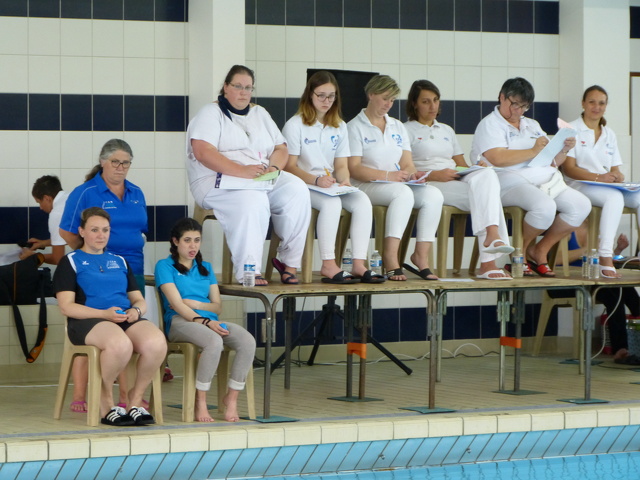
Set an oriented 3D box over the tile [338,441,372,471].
[{"bbox_3d":[0.195,1.228,17.597,0.122,0.245,0.010,-1,46,-34],"label":"tile"}]

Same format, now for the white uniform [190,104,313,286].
[{"bbox_3d":[-0.439,-0.289,18.964,0.640,1.090,0.700,-1,2,-34],"label":"white uniform"}]

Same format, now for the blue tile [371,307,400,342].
[{"bbox_3d":[0.475,0.624,22.554,0.247,0.250,0.010,-1,2,-34],"label":"blue tile"}]

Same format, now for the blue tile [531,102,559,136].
[{"bbox_3d":[1.713,-0.920,23.367,0.247,0.250,0.010,-1,2,-34],"label":"blue tile"}]

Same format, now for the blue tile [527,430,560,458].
[{"bbox_3d":[1.330,1.212,18.373,0.122,0.245,0.010,-1,46,-34],"label":"blue tile"}]

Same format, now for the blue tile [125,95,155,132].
[{"bbox_3d":[-1.252,-0.876,21.341,0.247,0.250,0.010,-1,2,-34],"label":"blue tile"}]

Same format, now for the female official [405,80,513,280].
[{"bbox_3d":[0.816,-0.369,18.642,0.480,1.210,0.660,-1,2,-35],"label":"female official"}]

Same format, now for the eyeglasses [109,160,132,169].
[{"bbox_3d":[-1.198,-0.454,18.319,0.137,0.046,0.140,-1,7,-22],"label":"eyeglasses"}]

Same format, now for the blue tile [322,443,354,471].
[{"bbox_3d":[0.094,1.228,17.374,0.122,0.245,0.012,-1,47,-35],"label":"blue tile"}]

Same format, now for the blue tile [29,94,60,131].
[{"bbox_3d":[-1.871,-0.866,20.917,0.247,0.250,0.010,-1,2,-34],"label":"blue tile"}]

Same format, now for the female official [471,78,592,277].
[{"bbox_3d":[1.385,-0.420,20.450,0.600,1.310,0.760,-1,2,-37],"label":"female official"}]

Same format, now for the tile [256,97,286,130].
[{"bbox_3d":[-0.342,-0.873,21.636,0.245,0.245,0.012,-1,2,-35],"label":"tile"}]

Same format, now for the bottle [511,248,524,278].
[{"bbox_3d":[1.292,0.149,20.198,0.067,0.192,0.067,-1,2,-34],"label":"bottle"}]

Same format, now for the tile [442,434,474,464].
[{"bbox_3d":[0.814,1.219,18.020,0.122,0.245,0.010,-1,46,-34],"label":"tile"}]

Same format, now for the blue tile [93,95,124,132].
[{"bbox_3d":[-1.458,-0.873,21.200,0.247,0.250,0.010,-1,2,-34],"label":"blue tile"}]

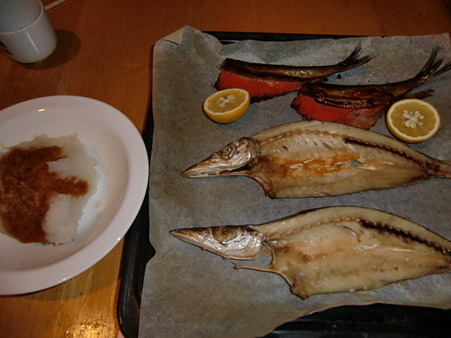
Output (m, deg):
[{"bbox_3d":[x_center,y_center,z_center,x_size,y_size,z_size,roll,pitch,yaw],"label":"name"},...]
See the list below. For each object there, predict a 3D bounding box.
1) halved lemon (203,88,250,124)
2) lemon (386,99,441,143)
[{"bbox_3d":[0.004,-0.070,0.371,0.055,0.027,0.055,-7,45,11],"label":"halved lemon"},{"bbox_3d":[0.215,-0.051,0.364,0.055,0.027,0.055,-4,65,7],"label":"lemon"}]

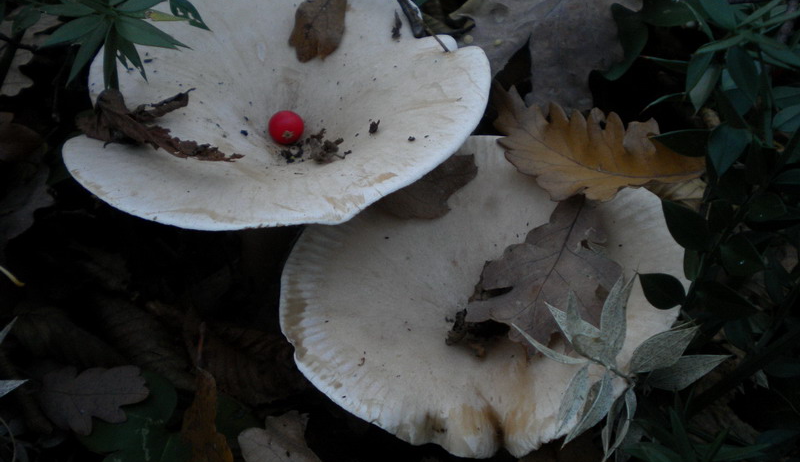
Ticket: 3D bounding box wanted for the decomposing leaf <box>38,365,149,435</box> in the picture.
[{"bbox_3d":[-0.128,0.069,0.336,0.045,0.010,0.031,2,53,-2],"label":"decomposing leaf"}]

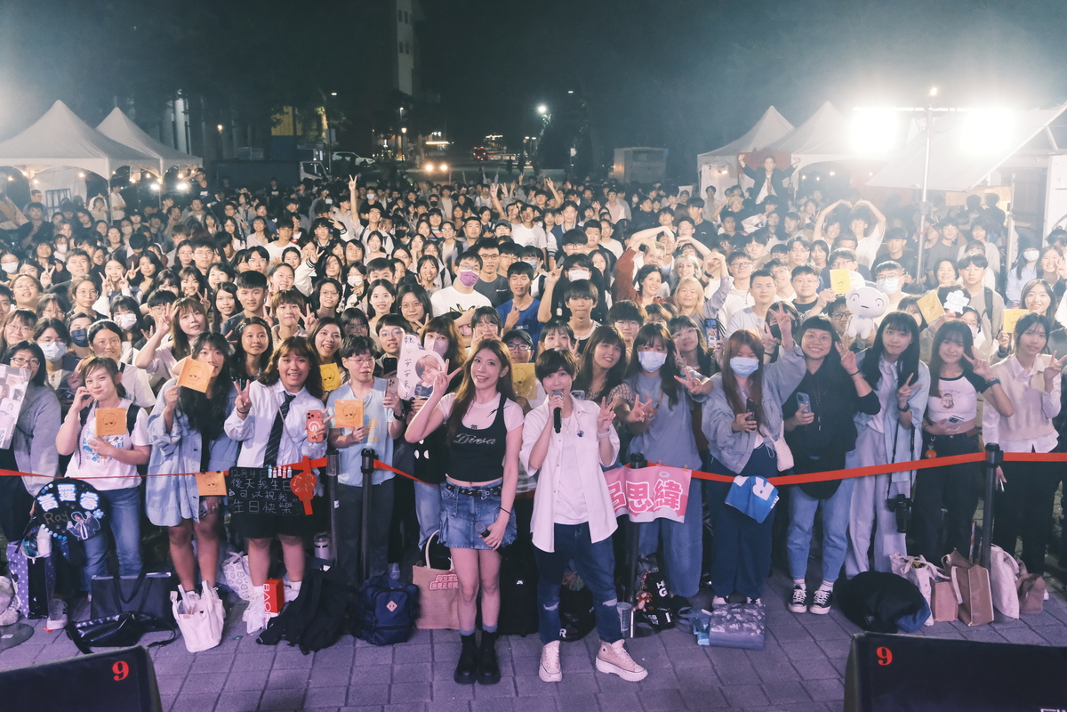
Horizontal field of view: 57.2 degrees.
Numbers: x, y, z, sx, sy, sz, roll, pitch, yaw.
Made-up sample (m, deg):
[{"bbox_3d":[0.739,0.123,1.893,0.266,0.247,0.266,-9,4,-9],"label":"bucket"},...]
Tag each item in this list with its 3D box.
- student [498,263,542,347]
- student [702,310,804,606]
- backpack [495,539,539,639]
[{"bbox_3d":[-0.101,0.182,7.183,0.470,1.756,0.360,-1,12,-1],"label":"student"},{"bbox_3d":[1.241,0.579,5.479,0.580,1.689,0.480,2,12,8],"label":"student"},{"bbox_3d":[-0.080,1.217,5.262,0.330,0.500,0.200,-1,12,-1],"label":"backpack"}]

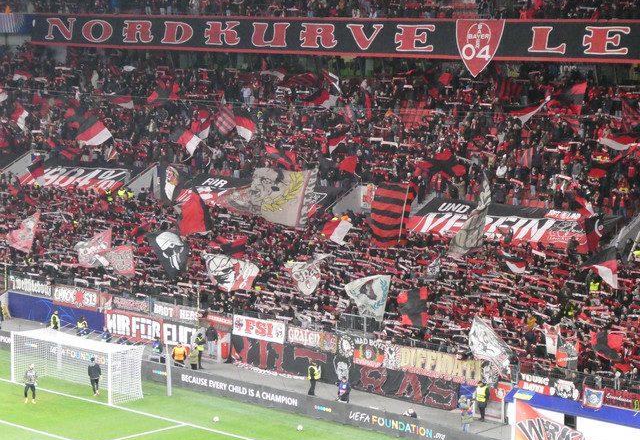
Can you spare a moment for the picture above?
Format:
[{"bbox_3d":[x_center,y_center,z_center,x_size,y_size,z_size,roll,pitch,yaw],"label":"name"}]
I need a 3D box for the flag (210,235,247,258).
[{"bbox_3d":[-5.092,1.475,92.600,2.020,1.310,0.500,2,7,17],"label":"flag"}]

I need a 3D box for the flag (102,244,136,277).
[{"bbox_3d":[-11.447,2.341,95.000,2.000,1.800,0.500,2,7,11],"label":"flag"}]

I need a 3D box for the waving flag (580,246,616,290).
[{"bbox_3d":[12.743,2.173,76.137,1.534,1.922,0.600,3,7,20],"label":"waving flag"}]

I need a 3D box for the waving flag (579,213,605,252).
[{"bbox_3d":[13.542,0.648,83.000,1.350,1.850,0.500,2,7,11],"label":"waving flag"}]

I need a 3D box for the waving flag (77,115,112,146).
[{"bbox_3d":[-15.517,-6.159,114.500,2.480,2.160,0.500,1,6,7],"label":"waving flag"}]

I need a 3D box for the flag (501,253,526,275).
[{"bbox_3d":[9.560,2.193,82.000,1.230,0.970,0.400,4,7,29],"label":"flag"}]

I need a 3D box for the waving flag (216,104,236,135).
[{"bbox_3d":[-6.077,-6.462,107.000,1.415,1.929,0.400,3,7,20],"label":"waving flag"}]

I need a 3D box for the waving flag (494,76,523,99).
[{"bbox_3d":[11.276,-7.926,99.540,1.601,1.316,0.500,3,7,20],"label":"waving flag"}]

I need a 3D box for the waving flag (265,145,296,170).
[{"bbox_3d":[-2.405,-3.805,101.303,1.917,1.567,0.500,1,7,11],"label":"waving flag"}]

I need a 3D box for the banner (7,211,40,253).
[{"bbox_3d":[-18.175,0.736,102.000,2.100,2.500,0.600,2,7,11],"label":"banner"}]

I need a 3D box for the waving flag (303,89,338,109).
[{"bbox_3d":[0.033,-8.037,110.300,2.400,1.350,0.500,2,7,11],"label":"waving flag"}]

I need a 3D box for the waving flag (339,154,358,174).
[{"bbox_3d":[1.692,-3.295,98.800,1.200,1.200,0.400,2,7,11],"label":"waving flag"}]

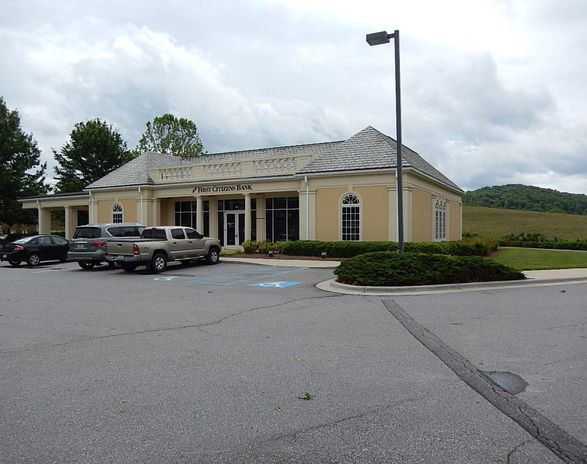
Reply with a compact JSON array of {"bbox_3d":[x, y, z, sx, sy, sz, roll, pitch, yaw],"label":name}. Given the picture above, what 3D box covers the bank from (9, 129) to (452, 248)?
[{"bbox_3d":[-4.959,-2.481,36.471,33.250,7.110,16.920,0,0,29],"label":"bank"}]

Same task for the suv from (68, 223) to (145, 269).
[{"bbox_3d":[-7.516,0.605,20.538,2.030,1.920,5.250,0,0,26],"label":"suv"}]

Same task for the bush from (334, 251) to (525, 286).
[{"bbox_3d":[4.052,1.032,13.957,6.000,0.860,2.700,0,0,-8],"label":"bush"}]

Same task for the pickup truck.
[{"bbox_3d":[-5.245,0.650,19.035,1.895,1.780,5.290,0,0,30],"label":"pickup truck"}]

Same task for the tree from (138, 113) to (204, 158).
[{"bbox_3d":[-16.631,-7.584,61.056,9.800,17.400,9.800,0,0,29],"label":"tree"}]

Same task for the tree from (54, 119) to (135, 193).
[{"bbox_3d":[-24.593,-6.385,55.049,10.300,15.200,10.300,0,0,29],"label":"tree"}]

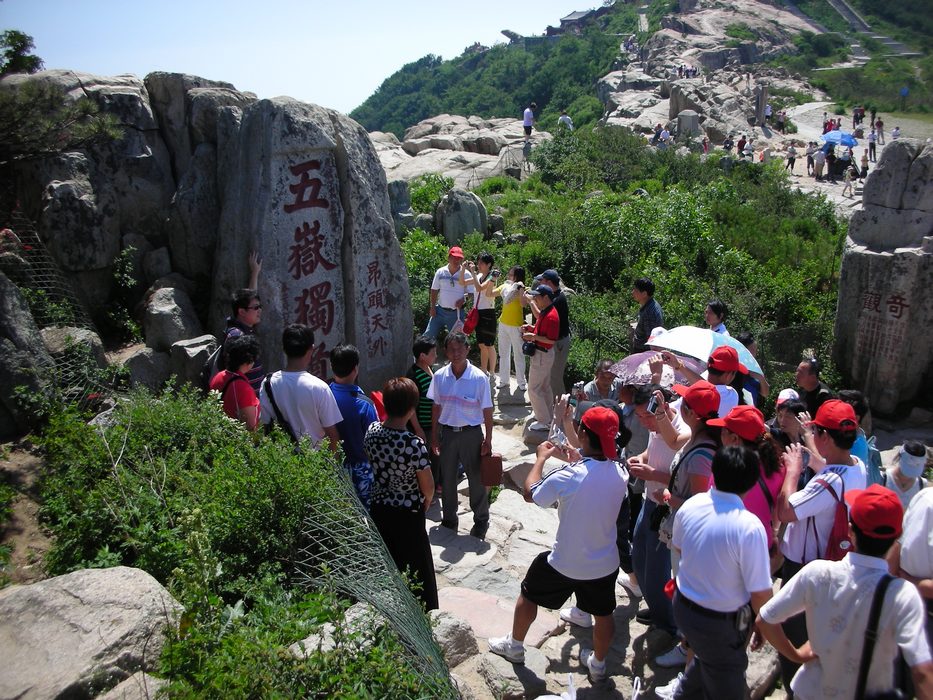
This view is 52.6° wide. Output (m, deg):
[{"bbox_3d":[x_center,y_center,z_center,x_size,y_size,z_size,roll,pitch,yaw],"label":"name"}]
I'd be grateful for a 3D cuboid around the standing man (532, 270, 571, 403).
[{"bbox_3d":[1.015,-0.123,11.403,0.480,1.740,0.520,8,16,29],"label":"standing man"}]

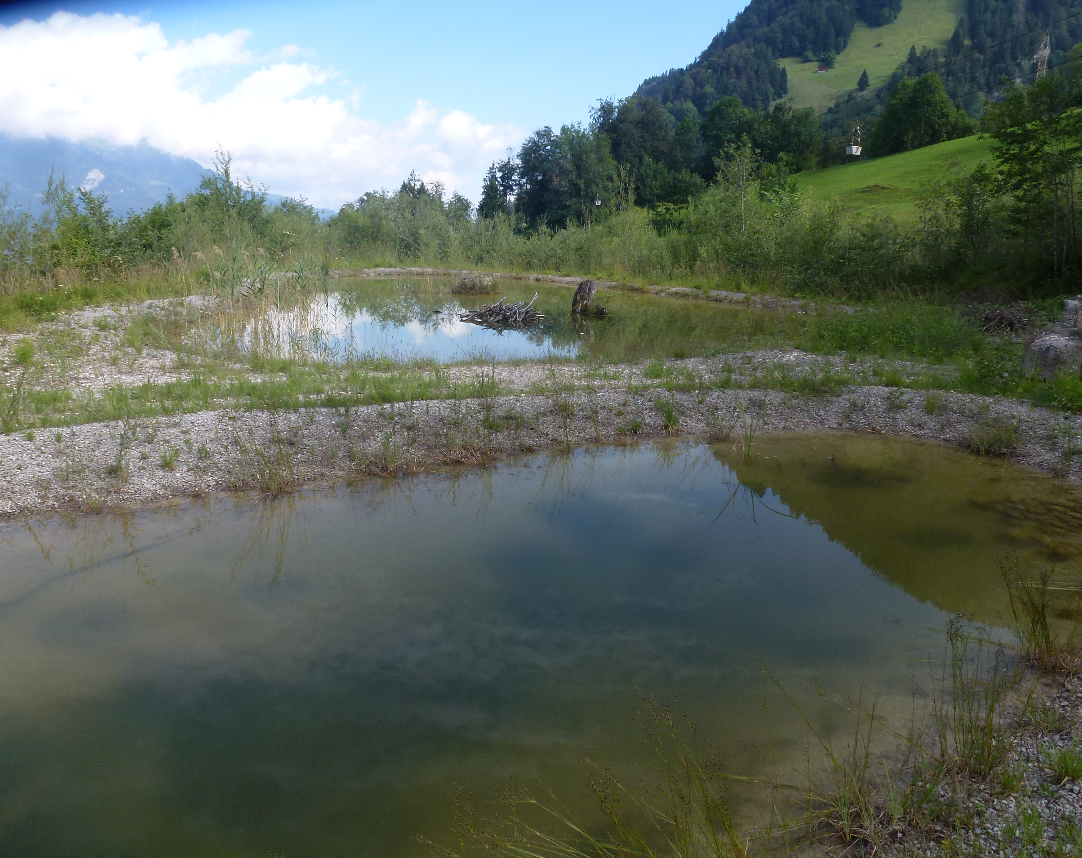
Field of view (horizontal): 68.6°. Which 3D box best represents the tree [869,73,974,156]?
[{"bbox_3d":[48.872,-40.257,101.936,12.000,10.800,10.500,8,15,23],"label":"tree"}]

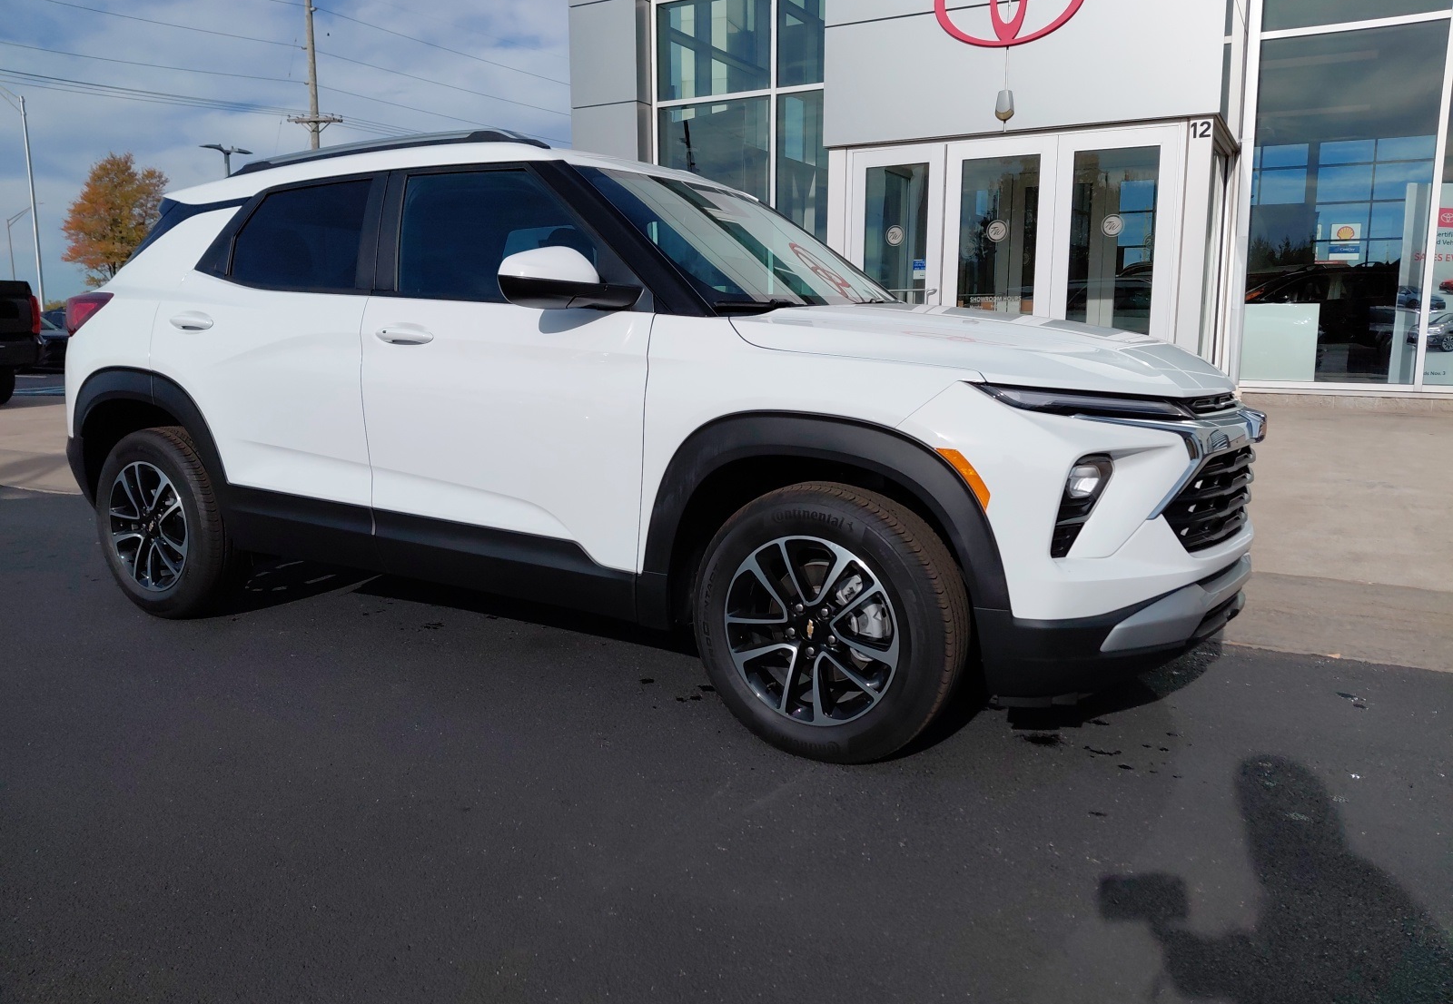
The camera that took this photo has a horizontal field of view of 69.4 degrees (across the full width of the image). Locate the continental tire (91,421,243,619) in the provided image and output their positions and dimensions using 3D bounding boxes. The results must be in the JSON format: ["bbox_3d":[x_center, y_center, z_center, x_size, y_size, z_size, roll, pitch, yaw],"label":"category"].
[{"bbox_3d":[-2.061,0.077,3.910,0.700,0.700,0.225,6,10,29],"label":"continental tire"}]

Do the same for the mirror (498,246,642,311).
[{"bbox_3d":[-0.403,-0.574,2.689,0.305,0.162,0.225,6,10,29],"label":"mirror"}]

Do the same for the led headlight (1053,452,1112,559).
[{"bbox_3d":[0.777,0.012,2.300,0.140,0.235,0.130,-7,12,-38],"label":"led headlight"}]

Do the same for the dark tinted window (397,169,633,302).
[{"bbox_3d":[-0.612,-0.752,2.975,0.915,0.395,0.060,6,-8,29],"label":"dark tinted window"}]

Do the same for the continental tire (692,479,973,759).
[{"bbox_3d":[0.252,0.305,2.647,0.700,0.700,0.225,6,11,32],"label":"continental tire"}]

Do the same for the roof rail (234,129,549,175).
[{"bbox_3d":[-1.140,-1.124,3.391,1.460,0.075,0.070,6,10,29],"label":"roof rail"}]

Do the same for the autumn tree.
[{"bbox_3d":[-26.179,-10.448,44.940,4.300,8.570,4.300,-5,10,-29],"label":"autumn tree"}]

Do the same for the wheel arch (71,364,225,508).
[{"bbox_3d":[-2.069,-0.221,3.790,0.970,0.535,0.135,6,10,29],"label":"wheel arch"}]

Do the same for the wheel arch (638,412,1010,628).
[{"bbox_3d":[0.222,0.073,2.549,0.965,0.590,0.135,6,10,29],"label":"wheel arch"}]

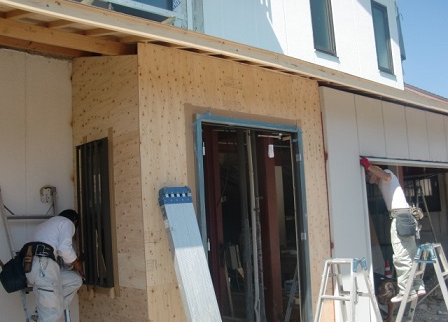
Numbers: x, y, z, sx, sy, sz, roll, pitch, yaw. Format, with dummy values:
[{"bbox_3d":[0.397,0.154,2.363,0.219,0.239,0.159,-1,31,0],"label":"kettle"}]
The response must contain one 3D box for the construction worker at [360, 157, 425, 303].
[{"bbox_3d":[1.840,0.740,5.420,0.680,1.600,0.520,-4,-8,8],"label":"construction worker"}]

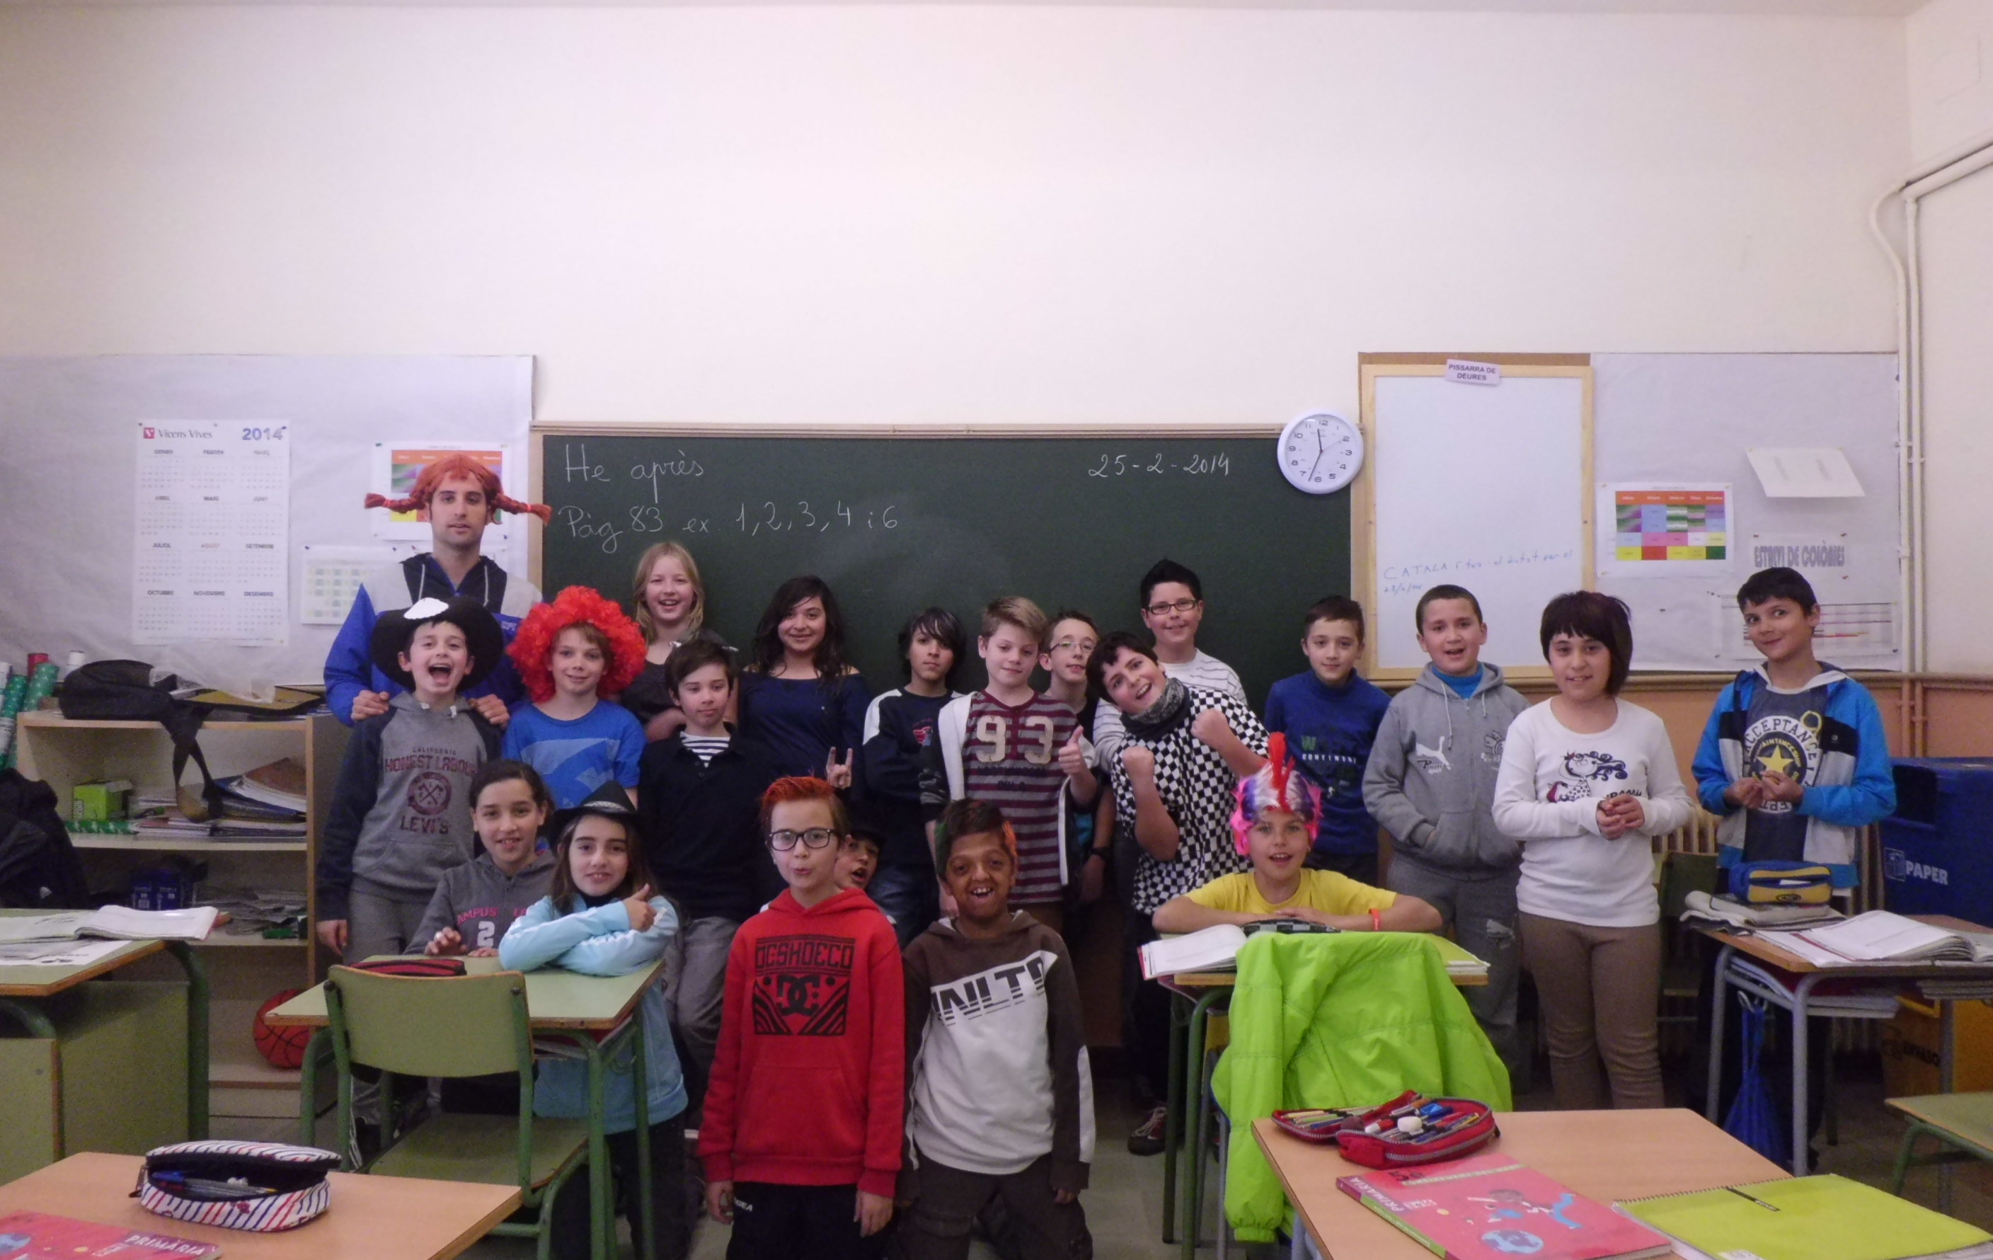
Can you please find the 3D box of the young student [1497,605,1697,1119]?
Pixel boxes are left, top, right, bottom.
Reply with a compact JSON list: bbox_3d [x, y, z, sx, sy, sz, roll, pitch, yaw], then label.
[{"bbox_3d":[1.452,0.642,3.650,0.470,1.480,0.310,0,0,12],"label":"young student"}]

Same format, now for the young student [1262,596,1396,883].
[{"bbox_3d":[0.917,0.649,4.150,0.400,1.480,0.280,0,0,9],"label":"young student"}]

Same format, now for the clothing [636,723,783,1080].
[{"bbox_3d":[-0.710,0.752,3.714,0.370,1.020,0.270,0,1,-5],"label":"clothing"}]

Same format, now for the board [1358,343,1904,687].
[{"bbox_3d":[1.975,-0.367,4.670,1.690,1.000,0.040,0,0,-2],"label":"board"}]

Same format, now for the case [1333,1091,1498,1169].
[{"bbox_3d":[0.562,0.661,1.997,0.205,0.050,0.110,0,1,-19],"label":"case"}]

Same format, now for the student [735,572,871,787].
[{"bbox_3d":[-0.545,0.610,4.240,0.400,1.520,0.290,0,0,-6],"label":"student"}]

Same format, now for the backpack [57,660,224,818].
[{"bbox_3d":[-2.450,0.310,4.300,0.480,0.430,0.280,0,0,-3],"label":"backpack"}]

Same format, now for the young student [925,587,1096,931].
[{"bbox_3d":[0.032,0.607,3.862,0.460,1.385,0.300,0,1,0],"label":"young student"}]

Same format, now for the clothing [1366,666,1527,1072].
[{"bbox_3d":[1.205,0.726,4.030,0.440,1.270,0.290,0,0,6],"label":"clothing"}]

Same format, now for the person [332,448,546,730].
[{"bbox_3d":[-1.535,0.468,4.150,0.640,1.870,0.420,0,0,-12],"label":"person"}]

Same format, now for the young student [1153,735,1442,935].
[{"bbox_3d":[0.680,0.800,3.480,0.650,1.120,0.500,0,0,6],"label":"young student"}]

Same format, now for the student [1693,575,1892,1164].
[{"bbox_3d":[1.955,0.575,3.691,0.450,1.455,0.320,1,1,31],"label":"student"}]

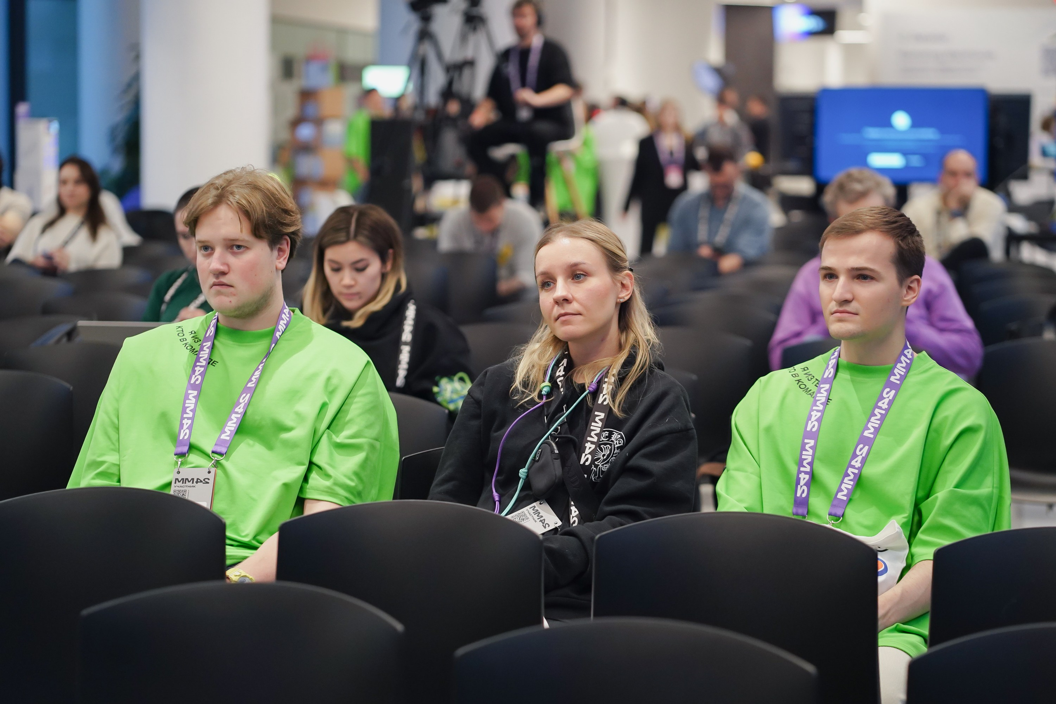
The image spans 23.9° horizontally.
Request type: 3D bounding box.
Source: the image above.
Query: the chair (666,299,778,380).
[{"bbox_3d":[0.596,0.245,8.307,0.480,0.800,0.530,2,5,13],"label":"chair"}]

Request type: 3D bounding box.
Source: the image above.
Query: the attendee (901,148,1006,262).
[{"bbox_3d":[2.043,-0.319,12.000,0.540,1.310,0.820,1,5,10],"label":"attendee"}]

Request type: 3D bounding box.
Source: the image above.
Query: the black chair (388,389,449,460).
[{"bbox_3d":[-0.423,0.520,5.172,0.490,0.830,0.540,1,5,13],"label":"black chair"}]

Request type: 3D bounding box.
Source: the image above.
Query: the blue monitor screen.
[{"bbox_3d":[2.875,-1.667,19.200,1.320,0.745,0.070,0,5,2],"label":"blue monitor screen"}]

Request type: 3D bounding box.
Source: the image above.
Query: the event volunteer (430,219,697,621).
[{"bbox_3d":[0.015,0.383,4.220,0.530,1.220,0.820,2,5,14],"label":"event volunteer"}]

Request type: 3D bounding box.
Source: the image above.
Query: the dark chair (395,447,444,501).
[{"bbox_3d":[-0.044,0.596,4.336,0.490,0.830,0.540,1,5,15],"label":"dark chair"}]

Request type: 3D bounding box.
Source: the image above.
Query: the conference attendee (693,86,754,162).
[{"bbox_3d":[1.403,-1.071,17.776,0.480,1.720,0.380,-2,6,-20],"label":"conference attendee"}]

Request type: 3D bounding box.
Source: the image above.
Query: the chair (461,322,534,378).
[{"bbox_3d":[-0.100,0.326,7.307,0.480,0.800,0.530,2,5,13],"label":"chair"}]

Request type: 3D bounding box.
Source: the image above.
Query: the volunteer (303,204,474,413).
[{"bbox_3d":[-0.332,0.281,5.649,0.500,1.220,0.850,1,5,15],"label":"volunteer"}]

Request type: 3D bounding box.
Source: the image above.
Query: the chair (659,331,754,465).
[{"bbox_3d":[0.371,0.371,6.811,0.490,0.830,0.540,1,5,13],"label":"chair"}]

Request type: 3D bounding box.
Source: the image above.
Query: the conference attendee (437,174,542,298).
[{"bbox_3d":[-0.181,-0.233,11.526,0.520,1.180,0.880,1,5,10],"label":"conference attendee"}]

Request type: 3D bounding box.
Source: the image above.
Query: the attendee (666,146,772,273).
[{"bbox_3d":[0.899,-0.328,12.000,0.540,1.310,0.800,1,5,7],"label":"attendee"}]

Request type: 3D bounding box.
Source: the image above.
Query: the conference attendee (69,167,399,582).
[{"bbox_3d":[-0.544,0.331,4.428,0.580,1.340,0.800,2,5,19],"label":"conference attendee"}]

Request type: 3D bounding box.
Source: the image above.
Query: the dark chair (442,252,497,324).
[{"bbox_3d":[-0.393,-0.032,11.254,0.490,0.830,0.540,1,5,13],"label":"dark chair"}]

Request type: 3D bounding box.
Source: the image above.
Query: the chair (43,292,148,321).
[{"bbox_3d":[-1.607,0.193,8.707,0.480,0.800,0.530,2,5,13],"label":"chair"}]

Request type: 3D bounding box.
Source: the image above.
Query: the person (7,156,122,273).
[{"bbox_3d":[-2.163,-0.265,11.400,0.540,1.240,0.840,2,5,14],"label":"person"}]

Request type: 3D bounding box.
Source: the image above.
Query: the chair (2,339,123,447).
[{"bbox_3d":[-1.262,0.386,6.507,0.480,0.800,0.530,2,5,13],"label":"chair"}]

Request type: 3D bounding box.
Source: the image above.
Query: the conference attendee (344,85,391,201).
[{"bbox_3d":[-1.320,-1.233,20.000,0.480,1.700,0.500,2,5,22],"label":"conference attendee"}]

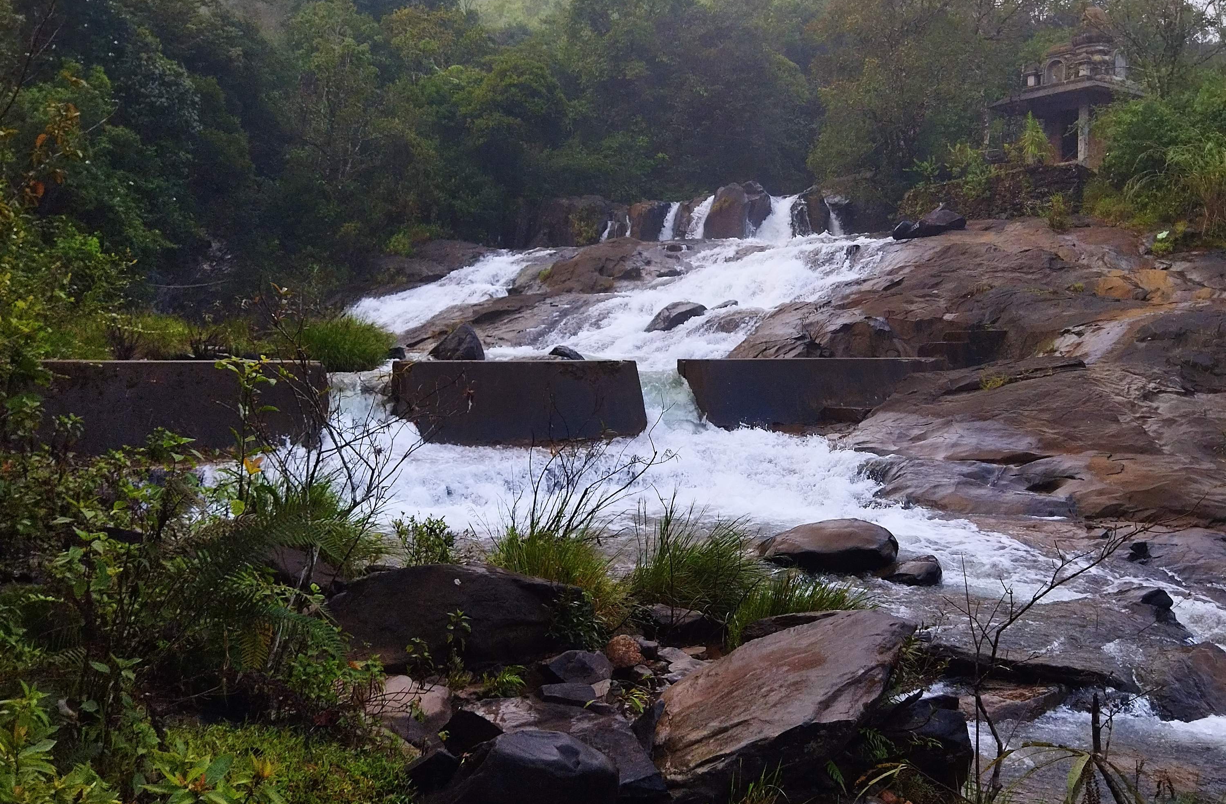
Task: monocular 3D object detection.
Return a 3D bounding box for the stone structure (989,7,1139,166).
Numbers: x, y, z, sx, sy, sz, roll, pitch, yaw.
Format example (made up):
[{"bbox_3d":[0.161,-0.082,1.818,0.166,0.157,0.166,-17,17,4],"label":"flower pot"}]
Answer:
[{"bbox_3d":[16.744,-11.341,46.500,4.300,6.000,4.300,-2,3,-37],"label":"stone structure"}]

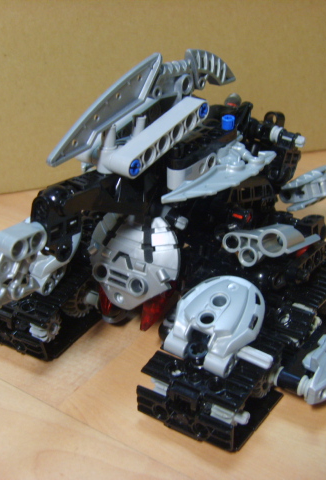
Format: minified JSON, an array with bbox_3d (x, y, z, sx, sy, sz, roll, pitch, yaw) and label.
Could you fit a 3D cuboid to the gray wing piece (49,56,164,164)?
[{"bbox_3d":[-0.019,-0.046,0.233,0.005,0.014,0.064,19,58,37],"label":"gray wing piece"}]

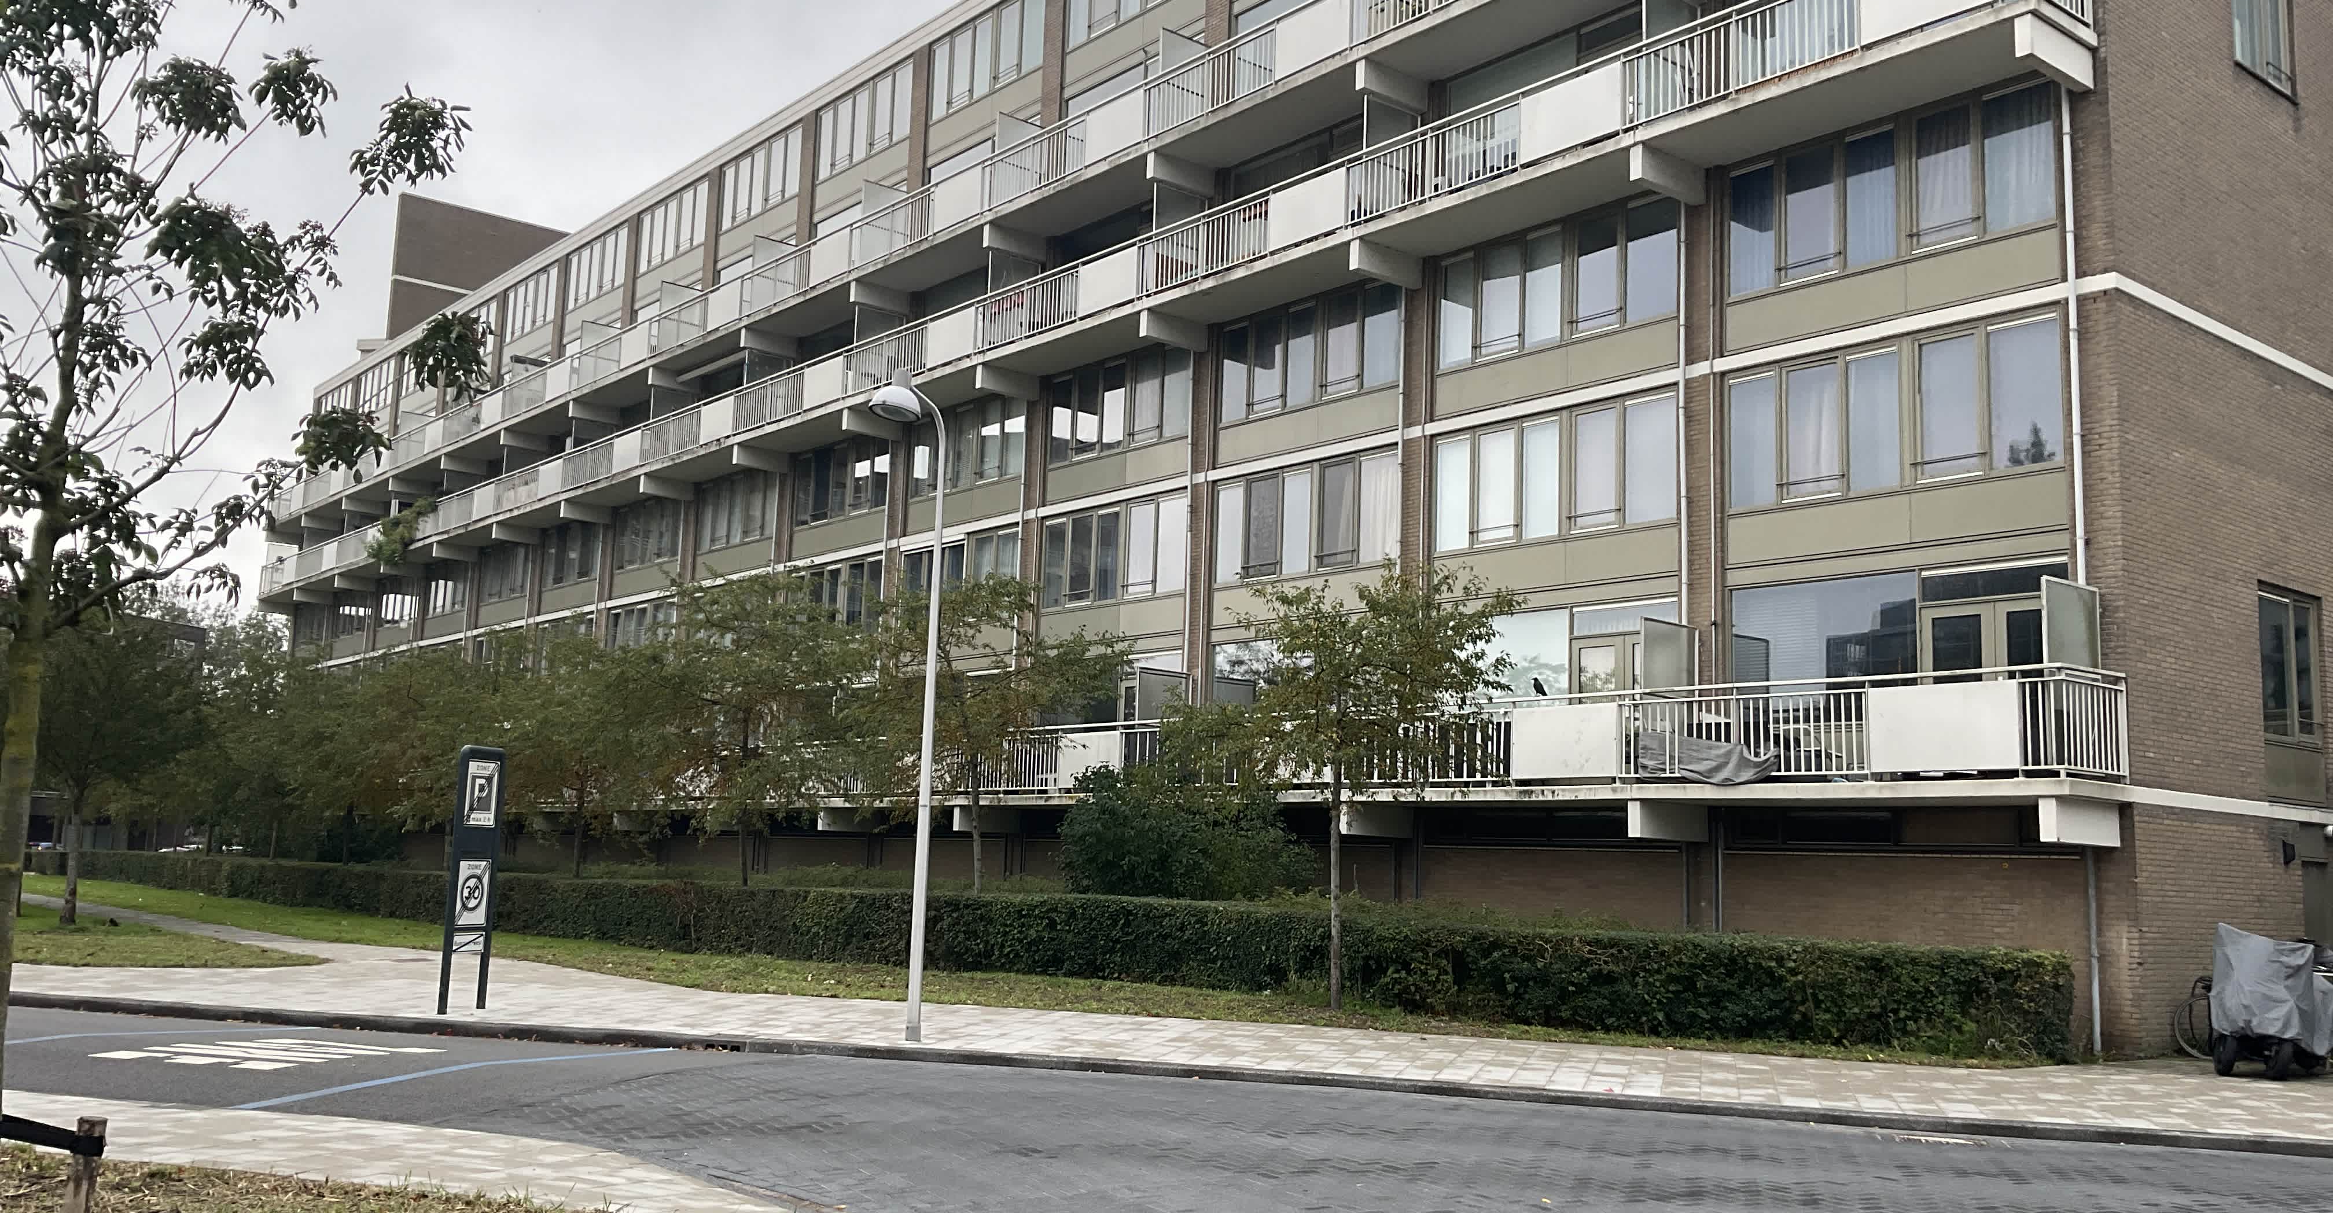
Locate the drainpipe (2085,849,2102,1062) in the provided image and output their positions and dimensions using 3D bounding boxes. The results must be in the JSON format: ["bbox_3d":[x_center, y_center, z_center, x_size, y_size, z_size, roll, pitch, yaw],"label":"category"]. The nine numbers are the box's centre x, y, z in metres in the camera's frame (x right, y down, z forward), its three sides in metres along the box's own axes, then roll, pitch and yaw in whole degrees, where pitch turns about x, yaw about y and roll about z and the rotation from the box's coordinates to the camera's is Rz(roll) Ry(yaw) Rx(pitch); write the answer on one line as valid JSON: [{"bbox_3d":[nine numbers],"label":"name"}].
[{"bbox_3d":[9.665,3.570,20.319,0.090,2.179,0.090,8,-10,-38],"label":"drainpipe"}]

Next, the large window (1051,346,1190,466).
[{"bbox_3d":[-0.888,-3.621,35.073,0.150,1.670,4.150,8,-10,-38],"label":"large window"}]

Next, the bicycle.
[{"bbox_3d":[11.096,4.045,19.690,1.780,1.060,0.550,-1,-9,20],"label":"bicycle"}]

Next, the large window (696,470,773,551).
[{"bbox_3d":[-10.585,-2.403,48.115,0.150,1.760,4.300,8,-10,-38],"label":"large window"}]

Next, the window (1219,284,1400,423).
[{"bbox_3d":[2.274,-4.060,31.395,0.150,1.690,4.260,9,-10,-38],"label":"window"}]

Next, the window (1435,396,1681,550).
[{"bbox_3d":[5.322,-1.770,27.053,0.150,1.700,4.260,9,-10,-38],"label":"window"}]

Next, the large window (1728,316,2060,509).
[{"bbox_3d":[8.487,-2.204,23.103,0.150,1.700,4.260,9,-10,-38],"label":"large window"}]

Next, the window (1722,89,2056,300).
[{"bbox_3d":[8.604,-4.929,23.496,0.150,1.690,4.260,9,-10,-38],"label":"window"}]

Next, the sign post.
[{"bbox_3d":[-6.341,2.485,17.891,0.090,2.410,0.520,-1,-9,24],"label":"sign post"}]

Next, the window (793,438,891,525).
[{"bbox_3d":[-7.119,-2.745,42.689,0.150,1.670,4.090,8,-10,-38],"label":"window"}]

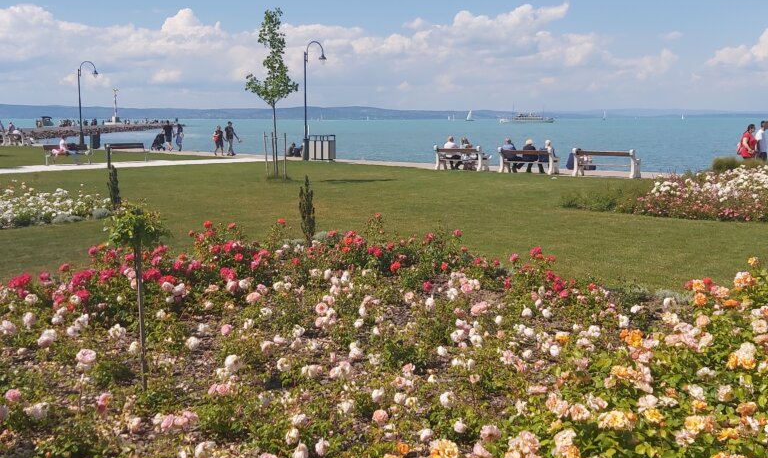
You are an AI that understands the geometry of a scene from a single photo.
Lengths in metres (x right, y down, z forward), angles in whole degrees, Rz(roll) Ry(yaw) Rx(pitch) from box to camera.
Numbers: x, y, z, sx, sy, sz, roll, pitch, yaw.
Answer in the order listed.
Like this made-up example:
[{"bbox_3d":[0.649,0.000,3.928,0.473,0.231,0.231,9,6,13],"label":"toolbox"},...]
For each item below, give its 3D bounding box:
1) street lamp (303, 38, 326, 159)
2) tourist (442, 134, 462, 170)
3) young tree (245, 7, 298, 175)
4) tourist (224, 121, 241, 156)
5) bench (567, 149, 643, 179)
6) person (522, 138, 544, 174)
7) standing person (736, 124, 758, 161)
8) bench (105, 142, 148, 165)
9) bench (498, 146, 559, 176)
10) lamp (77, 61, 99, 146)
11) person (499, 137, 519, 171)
[{"bbox_3d":[-3.168,-5.835,35.099,0.340,5.350,1.510,6,10,35],"label":"street lamp"},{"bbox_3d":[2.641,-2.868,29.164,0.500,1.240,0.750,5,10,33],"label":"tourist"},{"bbox_3d":[-3.570,-4.263,24.352,1.700,5.300,1.650,0,8,0],"label":"young tree"},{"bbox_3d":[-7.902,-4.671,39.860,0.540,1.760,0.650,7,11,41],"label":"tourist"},{"bbox_3d":[7.396,-2.203,25.639,2.050,0.930,0.680,5,10,33],"label":"bench"},{"bbox_3d":[5.162,-2.554,26.867,0.500,1.200,0.800,5,10,33],"label":"person"},{"bbox_3d":[10.299,-2.113,21.822,0.550,1.680,0.500,5,10,31],"label":"standing person"},{"bbox_3d":[-10.951,-3.188,32.677,1.700,0.800,0.650,-7,11,-40],"label":"bench"},{"bbox_3d":[5.028,-2.378,26.663,2.030,0.910,0.630,5,10,33],"label":"bench"},{"bbox_3d":[-18.573,-7.772,48.488,0.340,5.370,1.510,6,10,35],"label":"lamp"},{"bbox_3d":[4.562,-2.663,27.814,0.520,1.220,0.800,5,10,33],"label":"person"}]

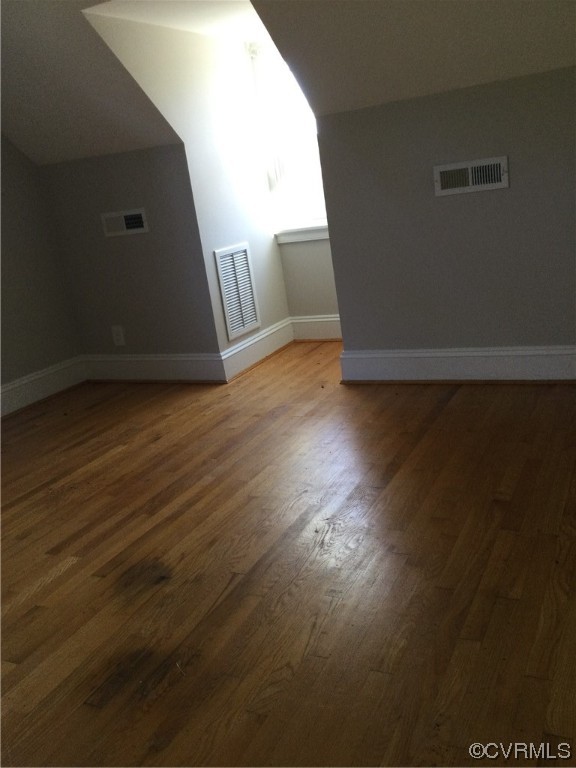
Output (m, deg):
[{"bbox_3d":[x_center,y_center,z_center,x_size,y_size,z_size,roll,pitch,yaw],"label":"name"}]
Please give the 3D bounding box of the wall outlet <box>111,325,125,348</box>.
[{"bbox_3d":[-1.126,-0.321,4.579,0.079,0.127,0.012,0,18,27],"label":"wall outlet"}]

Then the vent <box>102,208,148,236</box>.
[{"bbox_3d":[-1.010,-0.997,4.267,0.338,0.143,0.020,0,18,27],"label":"vent"}]

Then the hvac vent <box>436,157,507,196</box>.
[{"bbox_3d":[0.879,-0.993,3.302,0.348,0.144,0.020,0,18,27],"label":"hvac vent"}]

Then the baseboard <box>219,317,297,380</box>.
[{"bbox_3d":[-0.178,-0.252,4.670,0.025,0.187,0.967,0,18,27],"label":"baseboard"}]

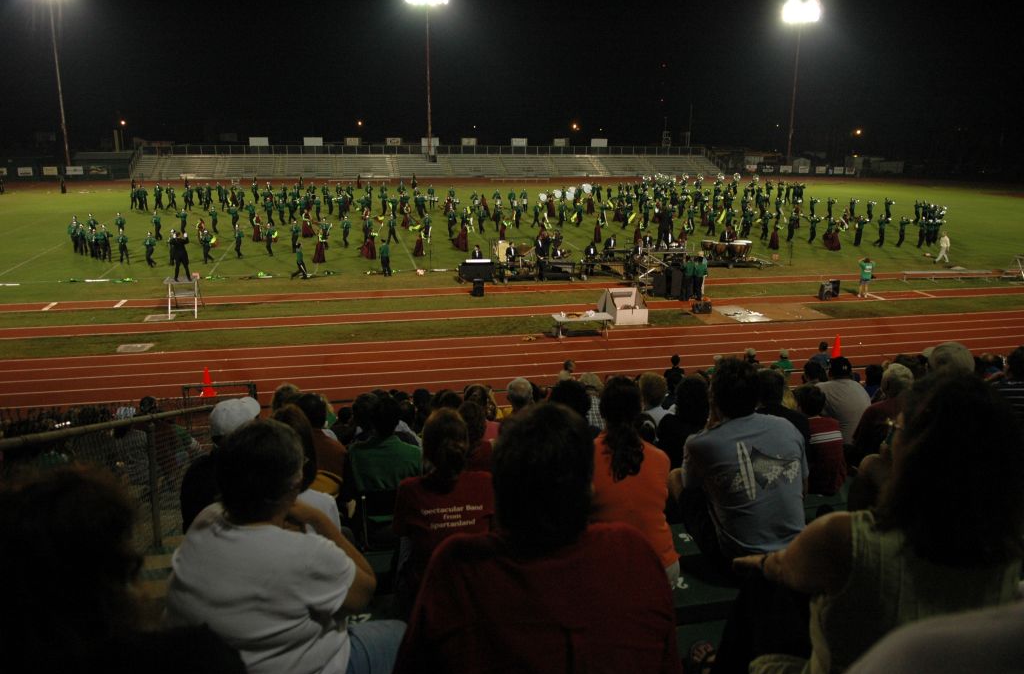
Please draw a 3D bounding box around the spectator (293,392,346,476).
[{"bbox_3d":[-1.353,0.902,5.044,0.500,1.200,0.720,-3,17,-11],"label":"spectator"}]

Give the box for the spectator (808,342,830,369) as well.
[{"bbox_3d":[6.040,0.857,14.053,0.500,1.620,0.360,-3,17,-11],"label":"spectator"}]

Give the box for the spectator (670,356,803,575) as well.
[{"bbox_3d":[1.018,0.661,3.571,0.560,1.240,0.850,-4,17,-16],"label":"spectator"}]

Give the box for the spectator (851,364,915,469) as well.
[{"bbox_3d":[2.066,0.683,4.246,0.520,1.220,0.750,-3,17,-12],"label":"spectator"}]

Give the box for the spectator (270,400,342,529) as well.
[{"bbox_3d":[-0.953,0.807,3.346,0.460,1.200,0.720,-2,17,-8],"label":"spectator"}]

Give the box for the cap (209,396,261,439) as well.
[{"bbox_3d":[-1.299,0.376,3.360,0.180,0.150,0.260,3,17,8],"label":"cap"}]

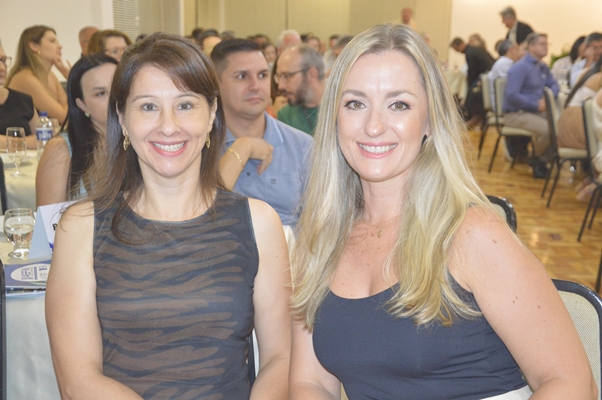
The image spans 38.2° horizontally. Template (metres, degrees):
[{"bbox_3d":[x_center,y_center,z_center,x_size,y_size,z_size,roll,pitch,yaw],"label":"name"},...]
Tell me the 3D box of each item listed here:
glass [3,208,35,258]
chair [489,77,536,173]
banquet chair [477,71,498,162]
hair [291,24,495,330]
[{"bbox_3d":[-0.722,0.080,2.208,0.078,0.118,0.078,0,11,0],"label":"glass"},{"bbox_3d":[2.147,-0.687,8.143,0.560,0.890,0.450,9,14,37],"label":"chair"},{"bbox_3d":[2.193,-0.901,9.239,0.560,0.890,0.450,4,12,18],"label":"banquet chair"},{"bbox_3d":[0.145,-0.047,1.366,0.305,0.450,0.250,2,11,12],"label":"hair"}]

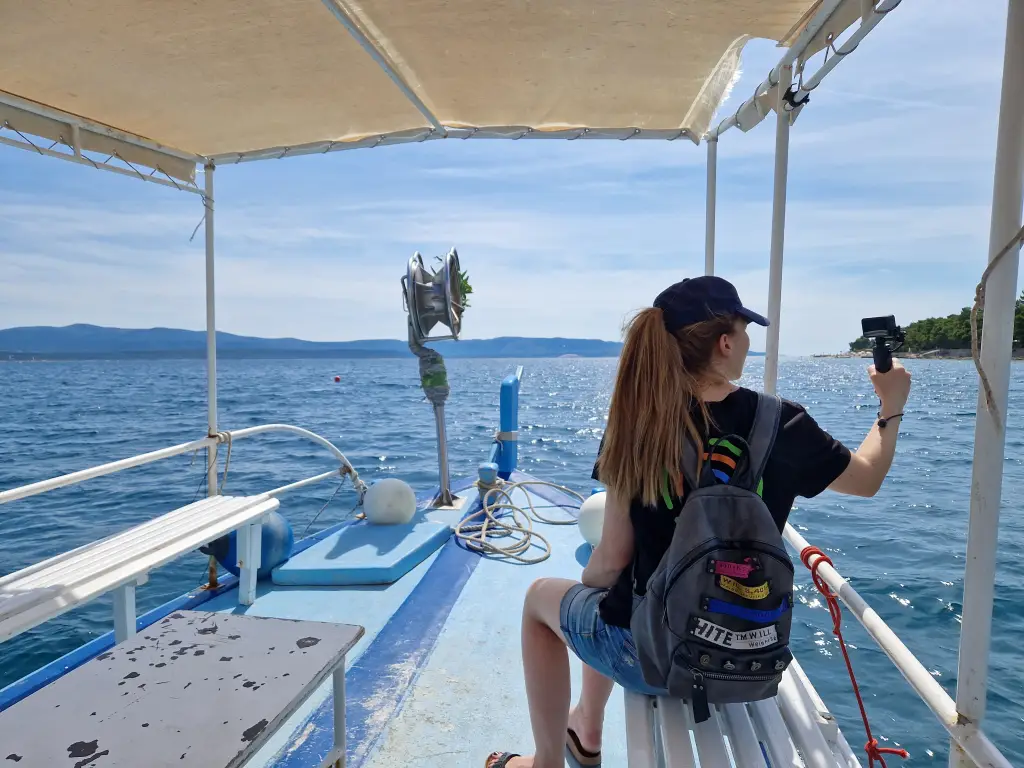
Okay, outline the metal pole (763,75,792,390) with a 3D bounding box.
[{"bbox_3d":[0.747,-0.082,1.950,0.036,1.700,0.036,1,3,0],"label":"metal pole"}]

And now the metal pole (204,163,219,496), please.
[{"bbox_3d":[-1.319,-0.068,2.980,0.036,1.800,0.036,1,3,0],"label":"metal pole"}]

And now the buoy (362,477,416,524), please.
[{"bbox_3d":[-0.698,0.688,3.900,0.300,0.295,0.310,0,2,0],"label":"buoy"}]

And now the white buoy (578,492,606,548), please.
[{"bbox_3d":[0.491,0.706,3.500,0.303,0.303,0.315,0,2,0],"label":"white buoy"}]

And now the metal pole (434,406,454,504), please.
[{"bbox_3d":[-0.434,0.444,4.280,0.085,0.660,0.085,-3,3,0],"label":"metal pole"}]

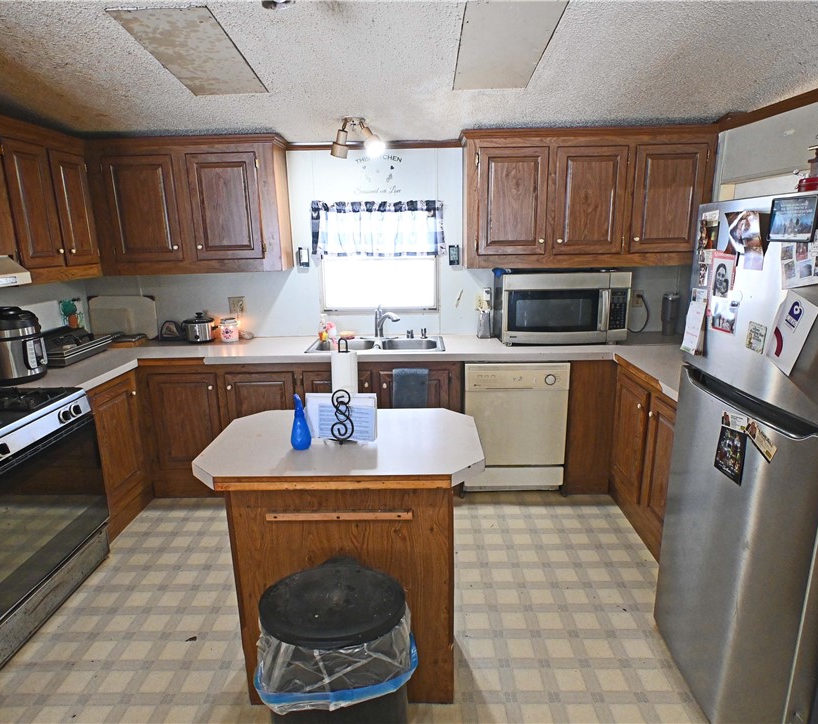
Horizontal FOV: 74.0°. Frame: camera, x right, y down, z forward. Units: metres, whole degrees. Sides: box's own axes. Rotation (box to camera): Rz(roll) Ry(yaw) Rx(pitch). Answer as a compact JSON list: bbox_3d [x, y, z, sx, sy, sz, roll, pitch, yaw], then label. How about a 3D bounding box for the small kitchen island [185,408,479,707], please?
[{"bbox_3d":[-0.222,0.700,2.092,0.970,0.865,0.660,-1,13,1],"label":"small kitchen island"}]

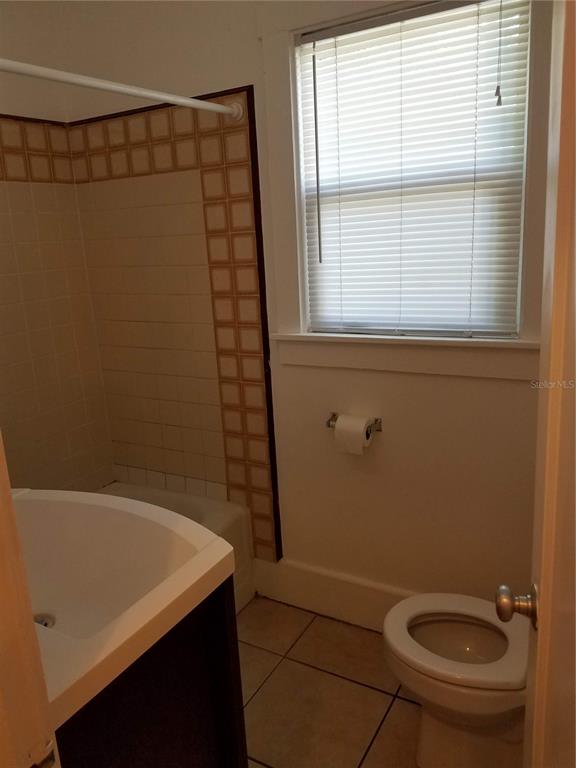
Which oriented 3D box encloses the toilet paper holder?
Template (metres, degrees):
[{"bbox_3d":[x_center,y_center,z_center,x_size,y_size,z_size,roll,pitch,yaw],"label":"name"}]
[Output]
[{"bbox_3d":[0.221,0.142,1.970,0.190,0.050,0.073,6,17,30],"label":"toilet paper holder"}]

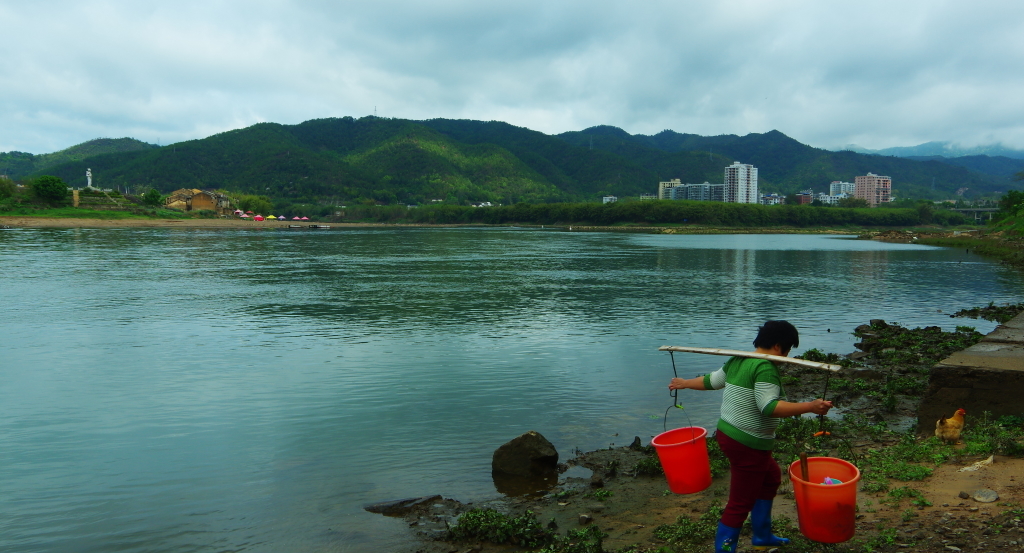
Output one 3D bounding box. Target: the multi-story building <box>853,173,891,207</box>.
[{"bbox_3d":[376.000,-89.000,798.000,26.000,38.000,26.000,-2,5,-22],"label":"multi-story building"}]

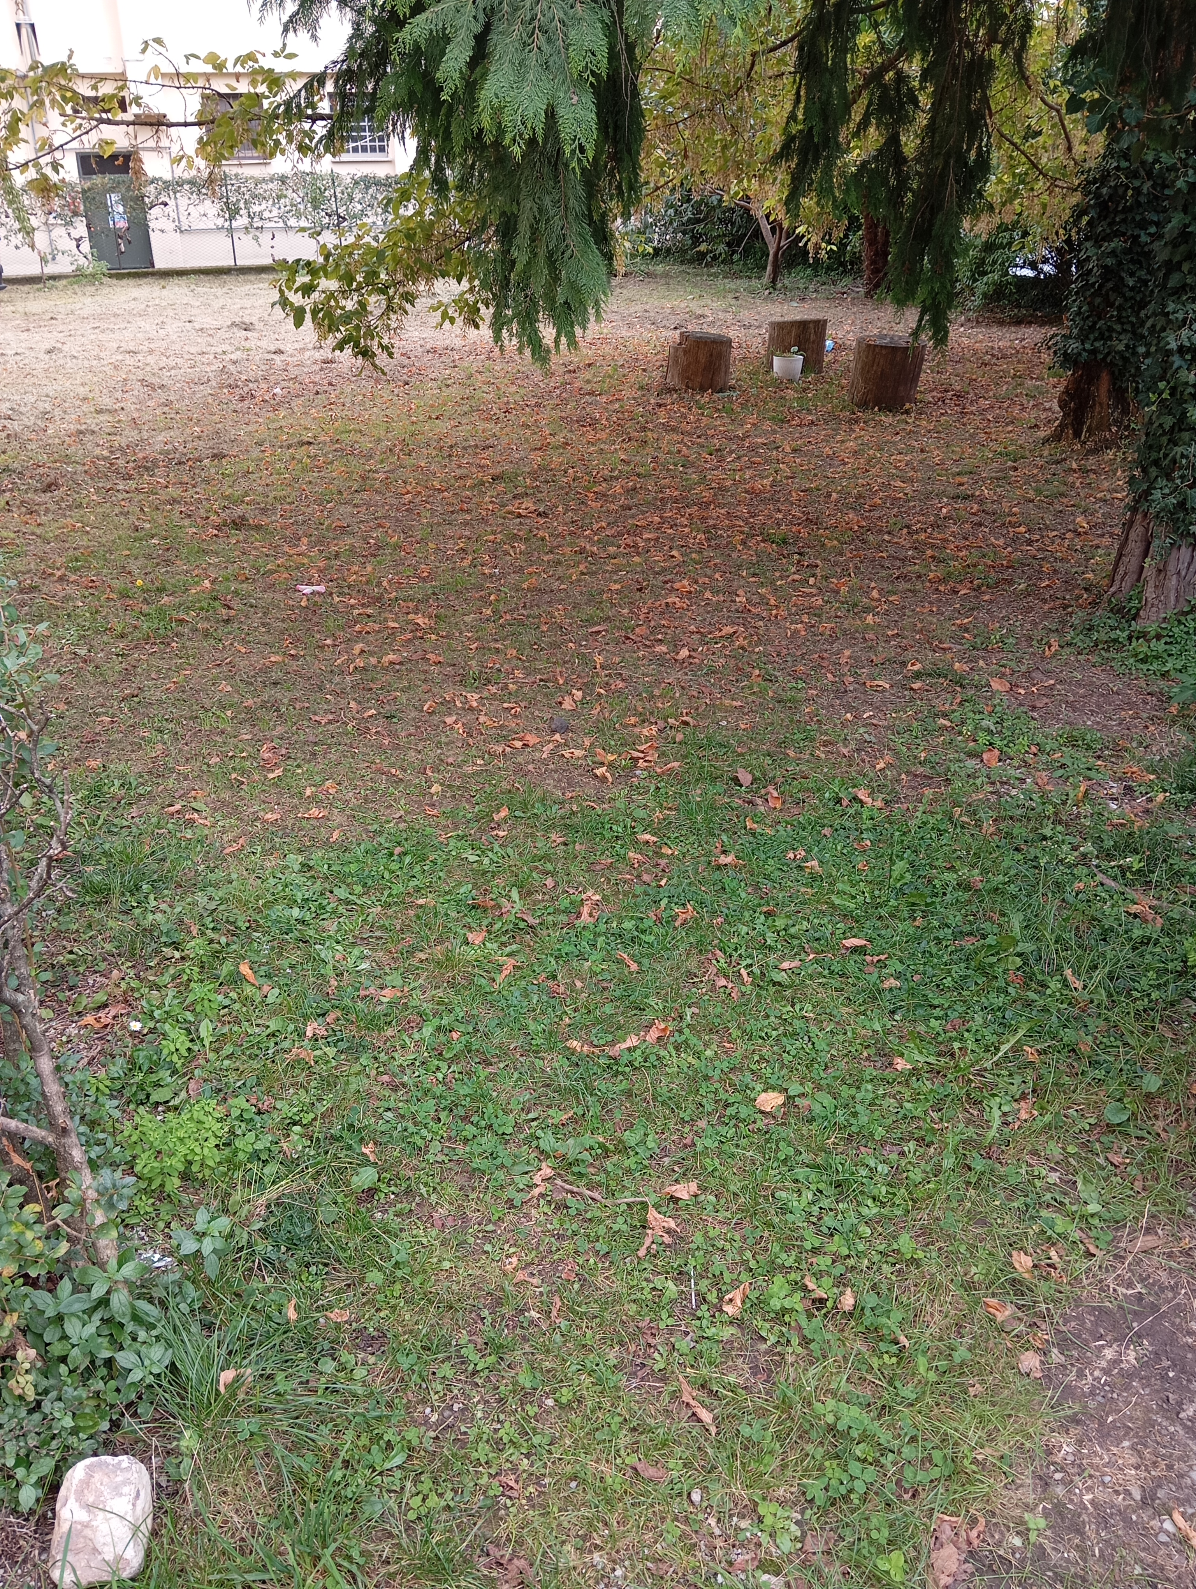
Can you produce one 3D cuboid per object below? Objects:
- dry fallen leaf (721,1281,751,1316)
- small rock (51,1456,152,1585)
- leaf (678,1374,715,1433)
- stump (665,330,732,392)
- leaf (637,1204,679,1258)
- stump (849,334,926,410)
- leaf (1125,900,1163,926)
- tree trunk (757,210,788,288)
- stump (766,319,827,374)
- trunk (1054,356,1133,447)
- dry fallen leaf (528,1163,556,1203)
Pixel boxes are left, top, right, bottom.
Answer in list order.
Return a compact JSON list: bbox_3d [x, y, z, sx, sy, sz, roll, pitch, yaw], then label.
[{"bbox_3d":[0.205,0.736,1.875,0.035,0.030,0.068,15,30,29],"label":"dry fallen leaf"},{"bbox_3d":[-0.594,0.867,1.538,0.115,0.095,0.145,-5,26,-9],"label":"small rock"},{"bbox_3d":[0.133,0.813,1.717,0.040,0.025,0.094,-12,28,-23],"label":"leaf"},{"bbox_3d":[0.786,-3.362,9.927,0.500,0.400,0.500,1,26,4],"label":"stump"},{"bbox_3d":[0.093,0.678,1.996,0.065,0.030,0.110,6,27,13],"label":"leaf"},{"bbox_3d":[2.071,-3.024,9.148,0.540,0.450,0.540,5,26,11],"label":"stump"},{"bbox_3d":[1.193,0.262,2.814,0.078,0.035,0.065,16,30,30],"label":"leaf"},{"bbox_3d":[2.490,-7.771,18.234,0.400,1.080,0.350,3,26,7],"label":"tree trunk"},{"bbox_3d":[1.657,-3.742,10.697,0.480,0.400,0.480,3,26,8],"label":"stump"},{"bbox_3d":[3.068,-2.438,7.836,0.500,0.520,0.460,9,27,19],"label":"trunk"},{"bbox_3d":[-0.095,0.632,2.095,0.035,0.025,0.088,9,27,19],"label":"dry fallen leaf"}]

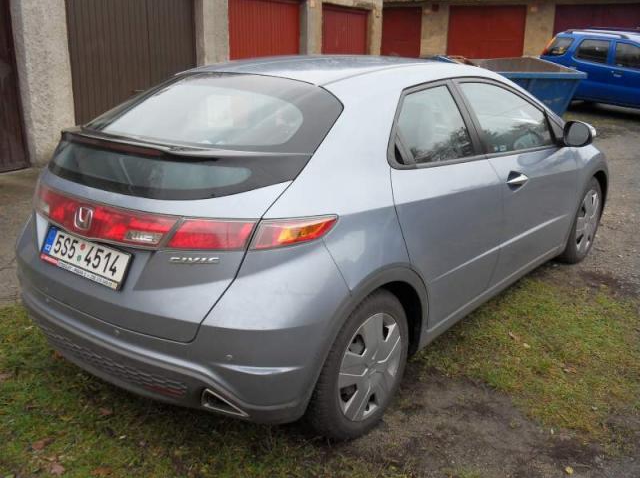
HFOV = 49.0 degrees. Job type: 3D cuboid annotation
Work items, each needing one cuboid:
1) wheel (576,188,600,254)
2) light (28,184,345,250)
[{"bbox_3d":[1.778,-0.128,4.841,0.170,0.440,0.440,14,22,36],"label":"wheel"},{"bbox_3d":[-0.738,-0.131,2.794,1.660,0.150,0.460,14,22,36],"label":"light"}]

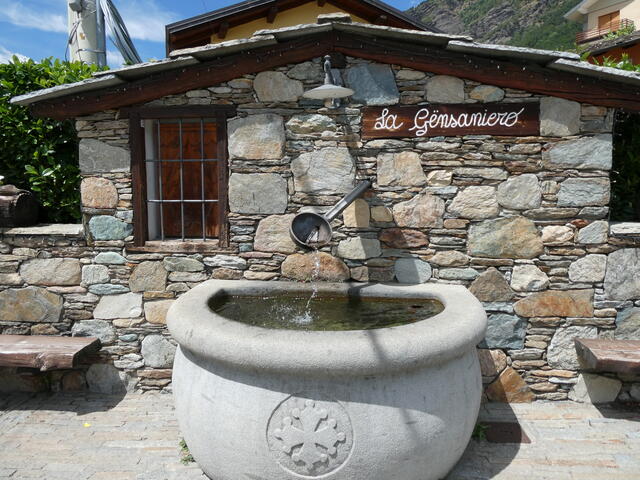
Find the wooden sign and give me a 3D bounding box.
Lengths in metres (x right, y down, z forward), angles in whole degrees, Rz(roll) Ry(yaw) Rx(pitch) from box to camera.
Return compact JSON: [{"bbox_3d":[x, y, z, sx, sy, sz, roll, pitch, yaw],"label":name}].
[{"bbox_3d":[0.930,-0.850,3.183,1.249,0.236,0.035,0,5,3],"label":"wooden sign"}]

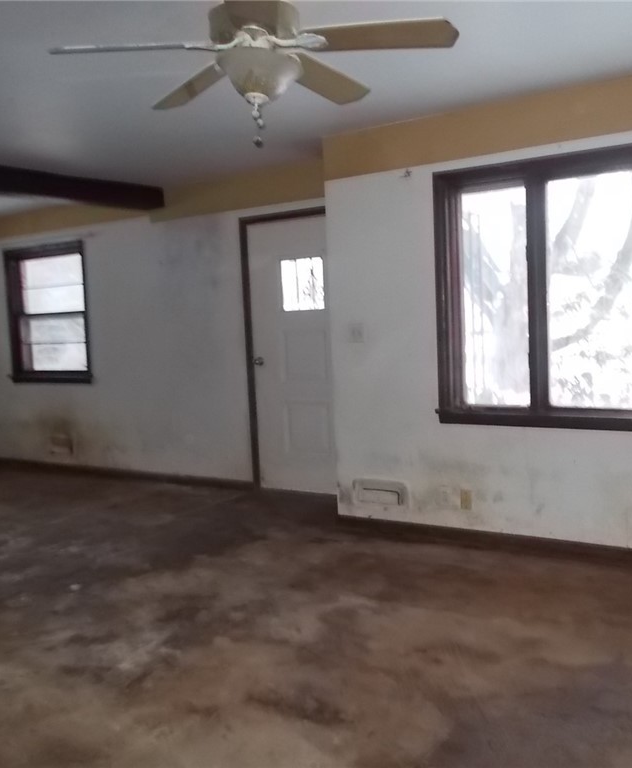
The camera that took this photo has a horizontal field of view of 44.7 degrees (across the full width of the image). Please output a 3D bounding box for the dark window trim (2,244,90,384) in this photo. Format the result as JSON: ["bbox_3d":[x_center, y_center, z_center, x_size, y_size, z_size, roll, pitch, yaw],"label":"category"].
[{"bbox_3d":[-2.464,-0.633,7.058,1.050,1.251,0.090,1,7,33],"label":"dark window trim"}]

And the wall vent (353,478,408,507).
[{"bbox_3d":[0.382,0.663,4.665,0.373,0.144,0.040,1,7,33],"label":"wall vent"}]

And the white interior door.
[{"bbox_3d":[-0.075,-0.192,5.588,0.905,1.999,0.050,1,7,33],"label":"white interior door"}]

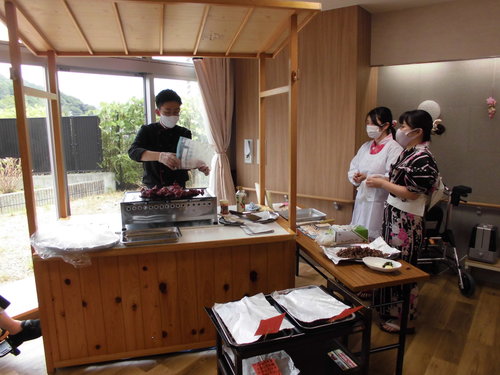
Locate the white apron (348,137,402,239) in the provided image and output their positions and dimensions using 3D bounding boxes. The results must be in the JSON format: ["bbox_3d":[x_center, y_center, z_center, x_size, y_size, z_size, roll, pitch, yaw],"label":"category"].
[{"bbox_3d":[1.086,0.077,3.227,0.360,0.980,0.500,-4,10,-22],"label":"white apron"}]

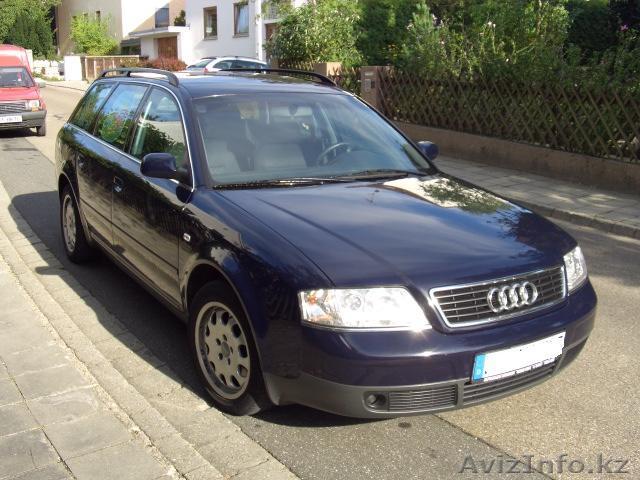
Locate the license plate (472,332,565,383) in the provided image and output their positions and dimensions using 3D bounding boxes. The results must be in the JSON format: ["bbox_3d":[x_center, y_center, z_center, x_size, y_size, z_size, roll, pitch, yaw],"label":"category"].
[{"bbox_3d":[0.809,0.461,2.817,0.520,0.115,0.025,-8,16,-32],"label":"license plate"}]

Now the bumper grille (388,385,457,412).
[{"bbox_3d":[0.399,0.610,2.697,0.280,0.085,0.050,-2,15,-14],"label":"bumper grille"}]

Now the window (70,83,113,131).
[{"bbox_3d":[-1.705,-1.000,5.210,0.050,0.370,0.780,24,-1,-36],"label":"window"}]

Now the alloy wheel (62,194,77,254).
[{"bbox_3d":[-1.856,-0.130,5.449,0.180,0.450,0.450,-8,17,-32],"label":"alloy wheel"}]

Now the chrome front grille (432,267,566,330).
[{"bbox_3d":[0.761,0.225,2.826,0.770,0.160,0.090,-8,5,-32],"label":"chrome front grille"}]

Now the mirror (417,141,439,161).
[{"bbox_3d":[0.692,-0.563,4.467,0.220,0.145,0.140,-8,17,-32],"label":"mirror"}]

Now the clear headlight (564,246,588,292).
[{"bbox_3d":[1.198,0.130,3.257,0.160,0.165,0.470,12,18,36],"label":"clear headlight"}]

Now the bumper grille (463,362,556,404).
[{"bbox_3d":[0.780,0.576,2.870,0.560,0.095,0.070,-8,17,-32],"label":"bumper grille"}]

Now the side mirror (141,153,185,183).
[{"bbox_3d":[-0.796,-0.363,3.526,0.230,0.150,0.130,-8,17,-32],"label":"side mirror"}]

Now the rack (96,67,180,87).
[{"bbox_3d":[-1.288,-1.127,4.810,0.060,0.100,1.740,-8,17,-32],"label":"rack"}]

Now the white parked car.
[{"bbox_3d":[-3.029,-6.702,28.903,4.400,1.500,1.750,-8,17,-32],"label":"white parked car"}]

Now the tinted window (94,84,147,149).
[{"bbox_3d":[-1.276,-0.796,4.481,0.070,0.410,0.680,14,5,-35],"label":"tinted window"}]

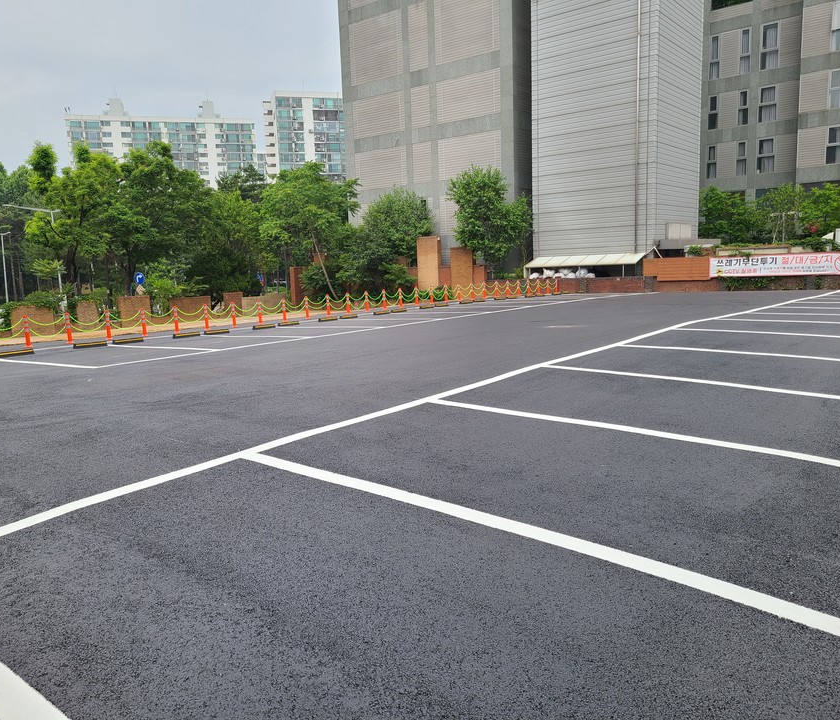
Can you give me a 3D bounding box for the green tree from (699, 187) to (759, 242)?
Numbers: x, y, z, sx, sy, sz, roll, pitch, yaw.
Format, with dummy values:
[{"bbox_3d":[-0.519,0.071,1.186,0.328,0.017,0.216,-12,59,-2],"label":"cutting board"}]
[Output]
[{"bbox_3d":[15.161,-6.971,35.447,3.000,3.046,3.000,-2,8,0],"label":"green tree"}]

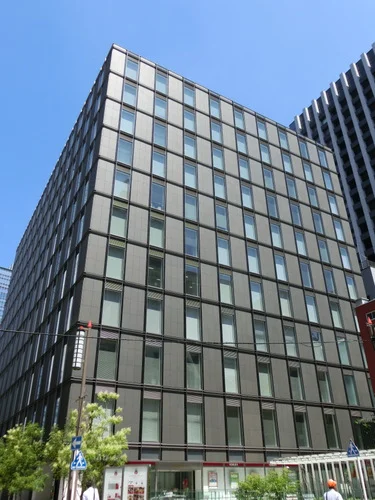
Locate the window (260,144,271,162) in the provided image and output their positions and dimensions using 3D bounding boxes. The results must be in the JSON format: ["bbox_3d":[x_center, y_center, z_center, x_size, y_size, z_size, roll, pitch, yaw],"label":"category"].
[{"bbox_3d":[9.584,-11.619,51.207,1.370,2.850,0.150,15,-33,-26],"label":"window"}]

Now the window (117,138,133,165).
[{"bbox_3d":[-5.722,-8.881,38.617,1.382,2.800,0.150,15,-33,-26],"label":"window"}]

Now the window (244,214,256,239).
[{"bbox_3d":[6.617,-2.411,44.069,1.300,2.850,0.150,15,-33,-26],"label":"window"}]

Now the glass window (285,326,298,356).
[{"bbox_3d":[9.764,8.696,39.985,1.320,2.900,0.150,15,-33,-26],"label":"glass window"}]

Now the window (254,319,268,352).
[{"bbox_3d":[6.659,7.839,38.379,1.320,2.900,0.150,15,-33,-26],"label":"window"}]

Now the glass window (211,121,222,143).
[{"bbox_3d":[3.287,-12.996,46.971,1.382,2.800,0.150,15,-33,-26],"label":"glass window"}]

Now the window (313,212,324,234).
[{"bbox_3d":[15.812,-3.188,50.774,1.320,2.900,0.150,15,-33,-26],"label":"window"}]

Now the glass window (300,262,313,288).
[{"bbox_3d":[12.837,2.757,45.261,1.370,2.850,0.150,15,-33,-26],"label":"glass window"}]

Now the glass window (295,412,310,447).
[{"bbox_3d":[9.989,15.624,36.562,1.400,2.800,0.180,15,-33,-26],"label":"glass window"}]

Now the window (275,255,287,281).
[{"bbox_3d":[9.741,1.813,43.792,1.300,2.850,0.150,15,-33,-26],"label":"window"}]

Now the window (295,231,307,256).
[{"bbox_3d":[12.791,-0.744,47.258,1.300,2.850,0.150,15,-33,-26],"label":"window"}]

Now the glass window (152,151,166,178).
[{"bbox_3d":[-2.823,-8.332,41.138,1.320,2.900,0.150,15,-33,-26],"label":"glass window"}]

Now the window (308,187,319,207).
[{"bbox_3d":[15.439,-6.358,51.289,1.382,2.800,0.150,15,-33,-26],"label":"window"}]

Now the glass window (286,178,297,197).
[{"bbox_3d":[12.609,-7.303,50.341,1.280,2.860,0.150,15,-33,-26],"label":"glass window"}]

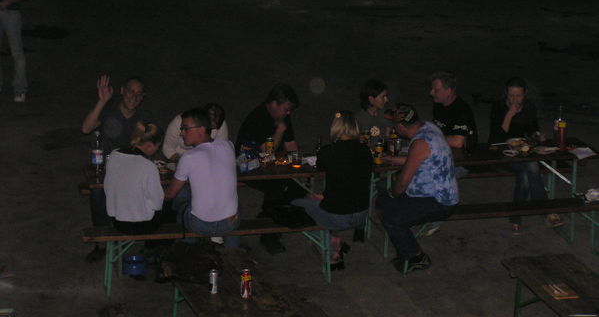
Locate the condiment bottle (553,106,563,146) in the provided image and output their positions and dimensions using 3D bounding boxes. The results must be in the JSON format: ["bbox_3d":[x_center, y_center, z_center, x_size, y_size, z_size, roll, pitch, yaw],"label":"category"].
[{"bbox_3d":[2.231,-0.271,13.580,0.075,0.330,0.075,-3,19,-12],"label":"condiment bottle"}]

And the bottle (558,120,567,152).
[{"bbox_3d":[2.252,-0.189,13.461,0.068,0.250,0.068,-3,19,-12],"label":"bottle"}]

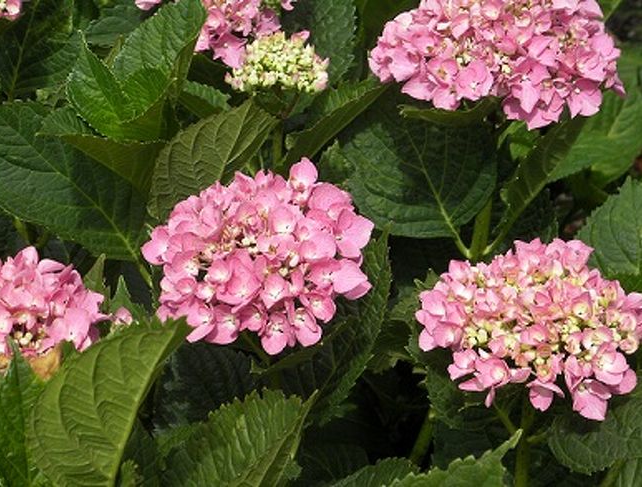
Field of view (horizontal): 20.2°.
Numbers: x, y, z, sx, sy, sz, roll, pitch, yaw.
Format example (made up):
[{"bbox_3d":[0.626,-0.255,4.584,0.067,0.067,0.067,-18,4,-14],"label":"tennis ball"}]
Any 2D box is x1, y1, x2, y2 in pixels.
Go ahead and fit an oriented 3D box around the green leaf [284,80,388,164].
[{"bbox_3d":[0.011,-0.084,1.250,0.060,0.035,0.115,29,53,35],"label":"green leaf"}]

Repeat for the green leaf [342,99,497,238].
[{"bbox_3d":[0.068,-0.055,1.250,0.100,0.028,0.130,-27,55,0],"label":"green leaf"}]

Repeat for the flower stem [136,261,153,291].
[{"bbox_3d":[-0.118,0.021,1.210,0.006,0.006,0.026,-30,81,5],"label":"flower stem"}]

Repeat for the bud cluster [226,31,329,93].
[{"bbox_3d":[-0.031,-0.130,1.290,0.072,0.040,0.064,0,42,0],"label":"bud cluster"}]

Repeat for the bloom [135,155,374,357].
[{"bbox_3d":[-0.040,0.008,1.160,0.148,0.100,0.138,-2,49,2],"label":"bloom"}]

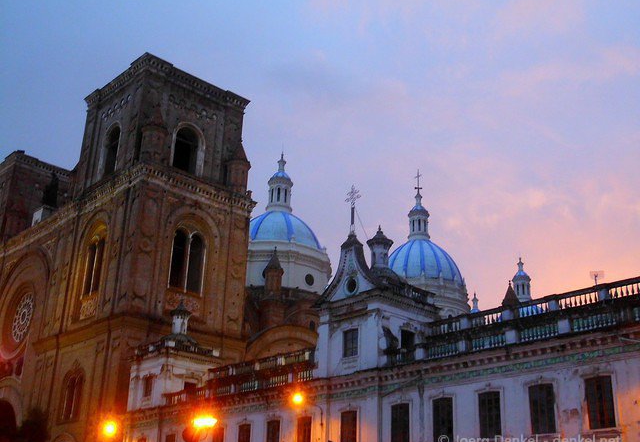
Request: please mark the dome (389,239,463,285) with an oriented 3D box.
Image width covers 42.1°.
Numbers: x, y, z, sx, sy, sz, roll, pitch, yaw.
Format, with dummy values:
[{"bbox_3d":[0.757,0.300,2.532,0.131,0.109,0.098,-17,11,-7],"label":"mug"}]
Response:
[{"bbox_3d":[14.830,6.090,123.500,12.774,7.355,12.774,2,-21,1],"label":"dome"}]

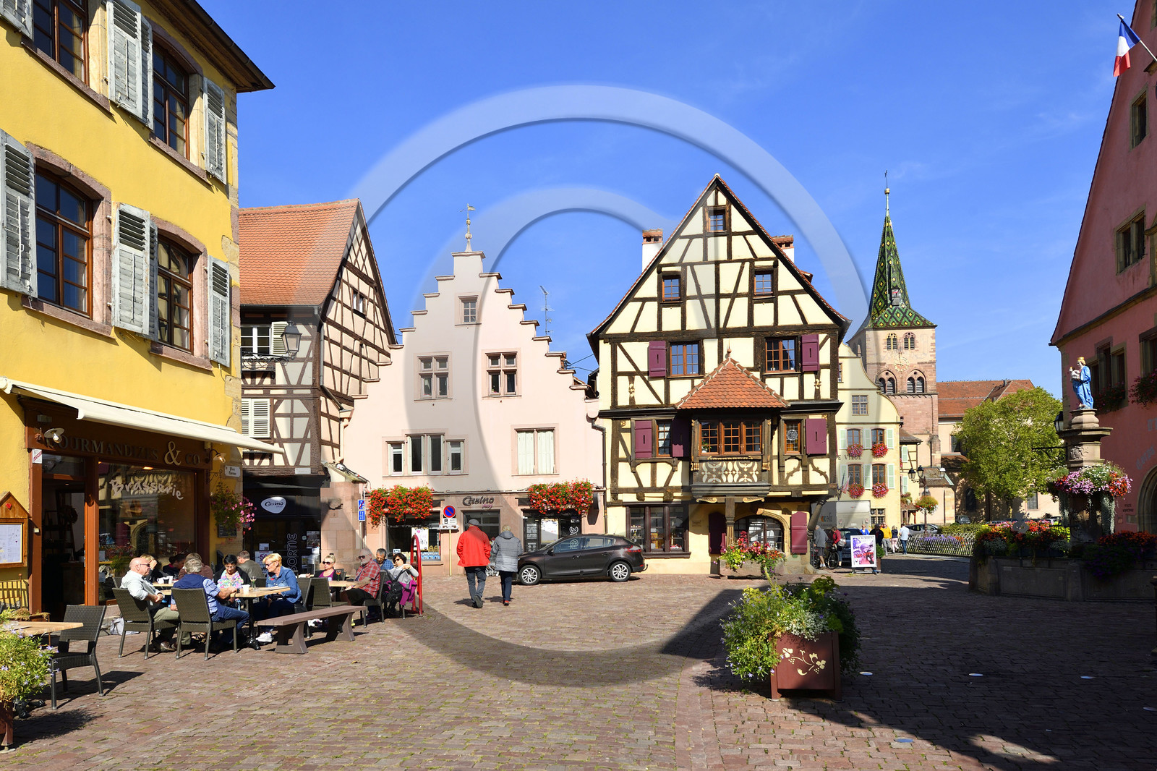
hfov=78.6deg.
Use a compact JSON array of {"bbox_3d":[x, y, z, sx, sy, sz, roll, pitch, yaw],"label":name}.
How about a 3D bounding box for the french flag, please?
[{"bbox_3d":[15.650,-9.600,20.100,0.680,1.550,0.350,-1,-7,9],"label":"french flag"}]

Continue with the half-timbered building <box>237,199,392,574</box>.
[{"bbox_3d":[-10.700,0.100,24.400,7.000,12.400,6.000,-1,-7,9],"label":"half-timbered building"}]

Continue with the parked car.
[{"bbox_3d":[-0.120,5.270,21.700,4.290,1.460,1.810,0,-7,-3],"label":"parked car"}]

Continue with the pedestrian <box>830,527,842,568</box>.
[{"bbox_3d":[10.260,6.406,28.000,0.480,1.640,0.520,3,-8,-24],"label":"pedestrian"}]

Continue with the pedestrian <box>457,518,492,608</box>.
[{"bbox_3d":[-2.070,3.540,14.100,0.660,1.750,0.500,0,-7,-3],"label":"pedestrian"}]

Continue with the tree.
[{"bbox_3d":[36.488,6.058,60.000,8.600,11.600,8.600,0,-7,0],"label":"tree"}]

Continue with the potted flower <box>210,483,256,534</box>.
[{"bbox_3d":[-6.550,2.330,13.400,0.700,0.920,0.750,-1,-7,8],"label":"potted flower"}]

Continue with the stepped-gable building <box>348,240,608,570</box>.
[{"bbox_3d":[-3.084,1.526,28.443,8.900,10.900,9.000,-1,-7,6],"label":"stepped-gable building"}]

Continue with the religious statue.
[{"bbox_3d":[12.680,-0.080,17.800,0.500,1.330,0.440,-1,-7,6],"label":"religious statue"}]

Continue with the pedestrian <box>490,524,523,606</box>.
[{"bbox_3d":[-1.470,3.700,14.500,0.600,1.650,0.400,0,-7,3],"label":"pedestrian"}]

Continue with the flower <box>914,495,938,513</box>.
[{"bbox_3d":[20.162,6.891,41.000,1.240,1.050,1.240,0,-7,0],"label":"flower"}]

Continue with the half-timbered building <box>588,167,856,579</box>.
[{"bbox_3d":[5.500,0.250,29.600,8.700,13.700,11.000,-1,-7,9],"label":"half-timbered building"}]

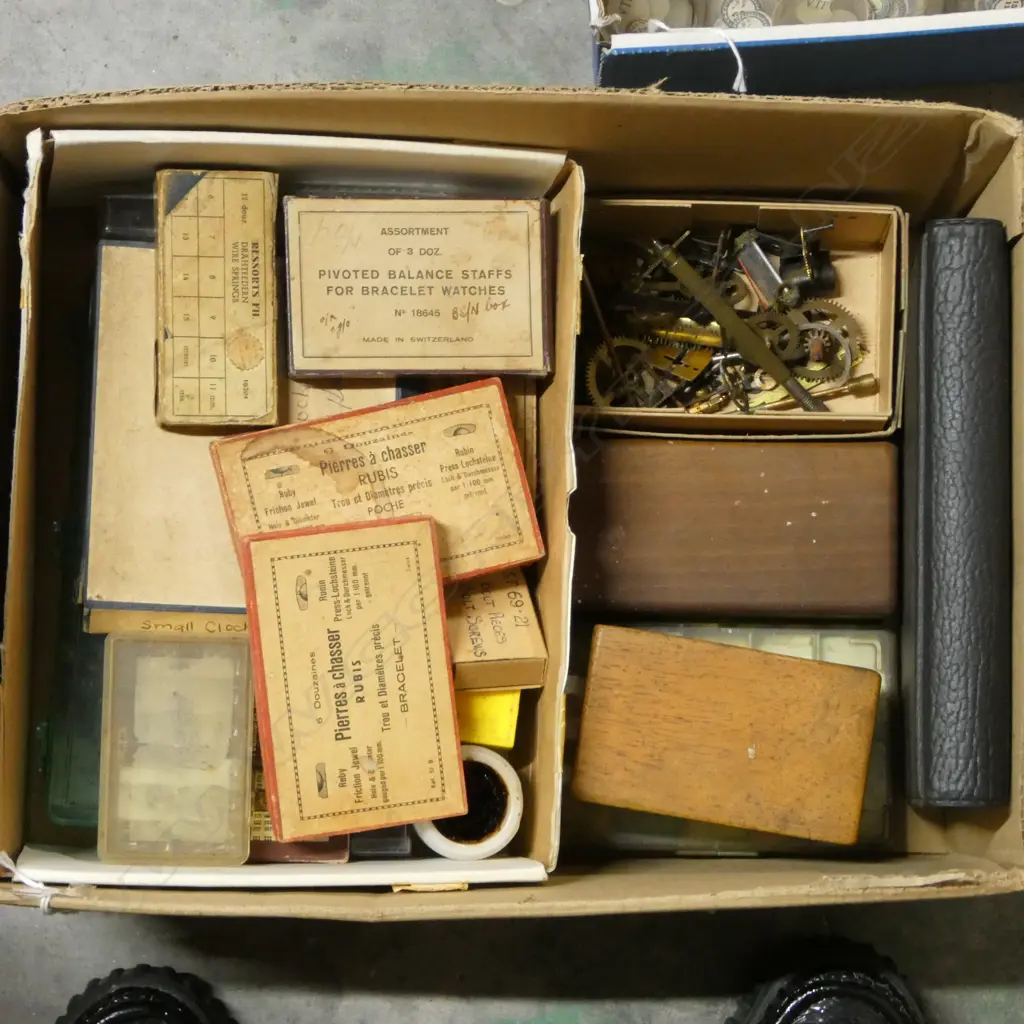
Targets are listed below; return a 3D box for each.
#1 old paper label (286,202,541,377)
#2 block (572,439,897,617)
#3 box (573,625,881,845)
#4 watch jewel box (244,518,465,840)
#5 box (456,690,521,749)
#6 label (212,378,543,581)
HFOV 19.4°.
[{"bbox_3d":[-0.038,-0.092,1.239,0.108,0.018,0.073,0,86,2],"label":"old paper label"},{"bbox_3d":[0.094,0.009,1.307,0.141,0.055,0.075,0,86,2],"label":"block"},{"bbox_3d":[0.090,0.095,1.272,0.119,0.045,0.073,9,86,2],"label":"box"},{"bbox_3d":[-0.062,0.066,1.209,0.076,0.018,0.119,-8,86,1],"label":"watch jewel box"},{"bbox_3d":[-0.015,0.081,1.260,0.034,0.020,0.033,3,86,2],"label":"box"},{"bbox_3d":[-0.054,-0.004,1.224,0.119,0.018,0.075,-13,86,1],"label":"label"}]

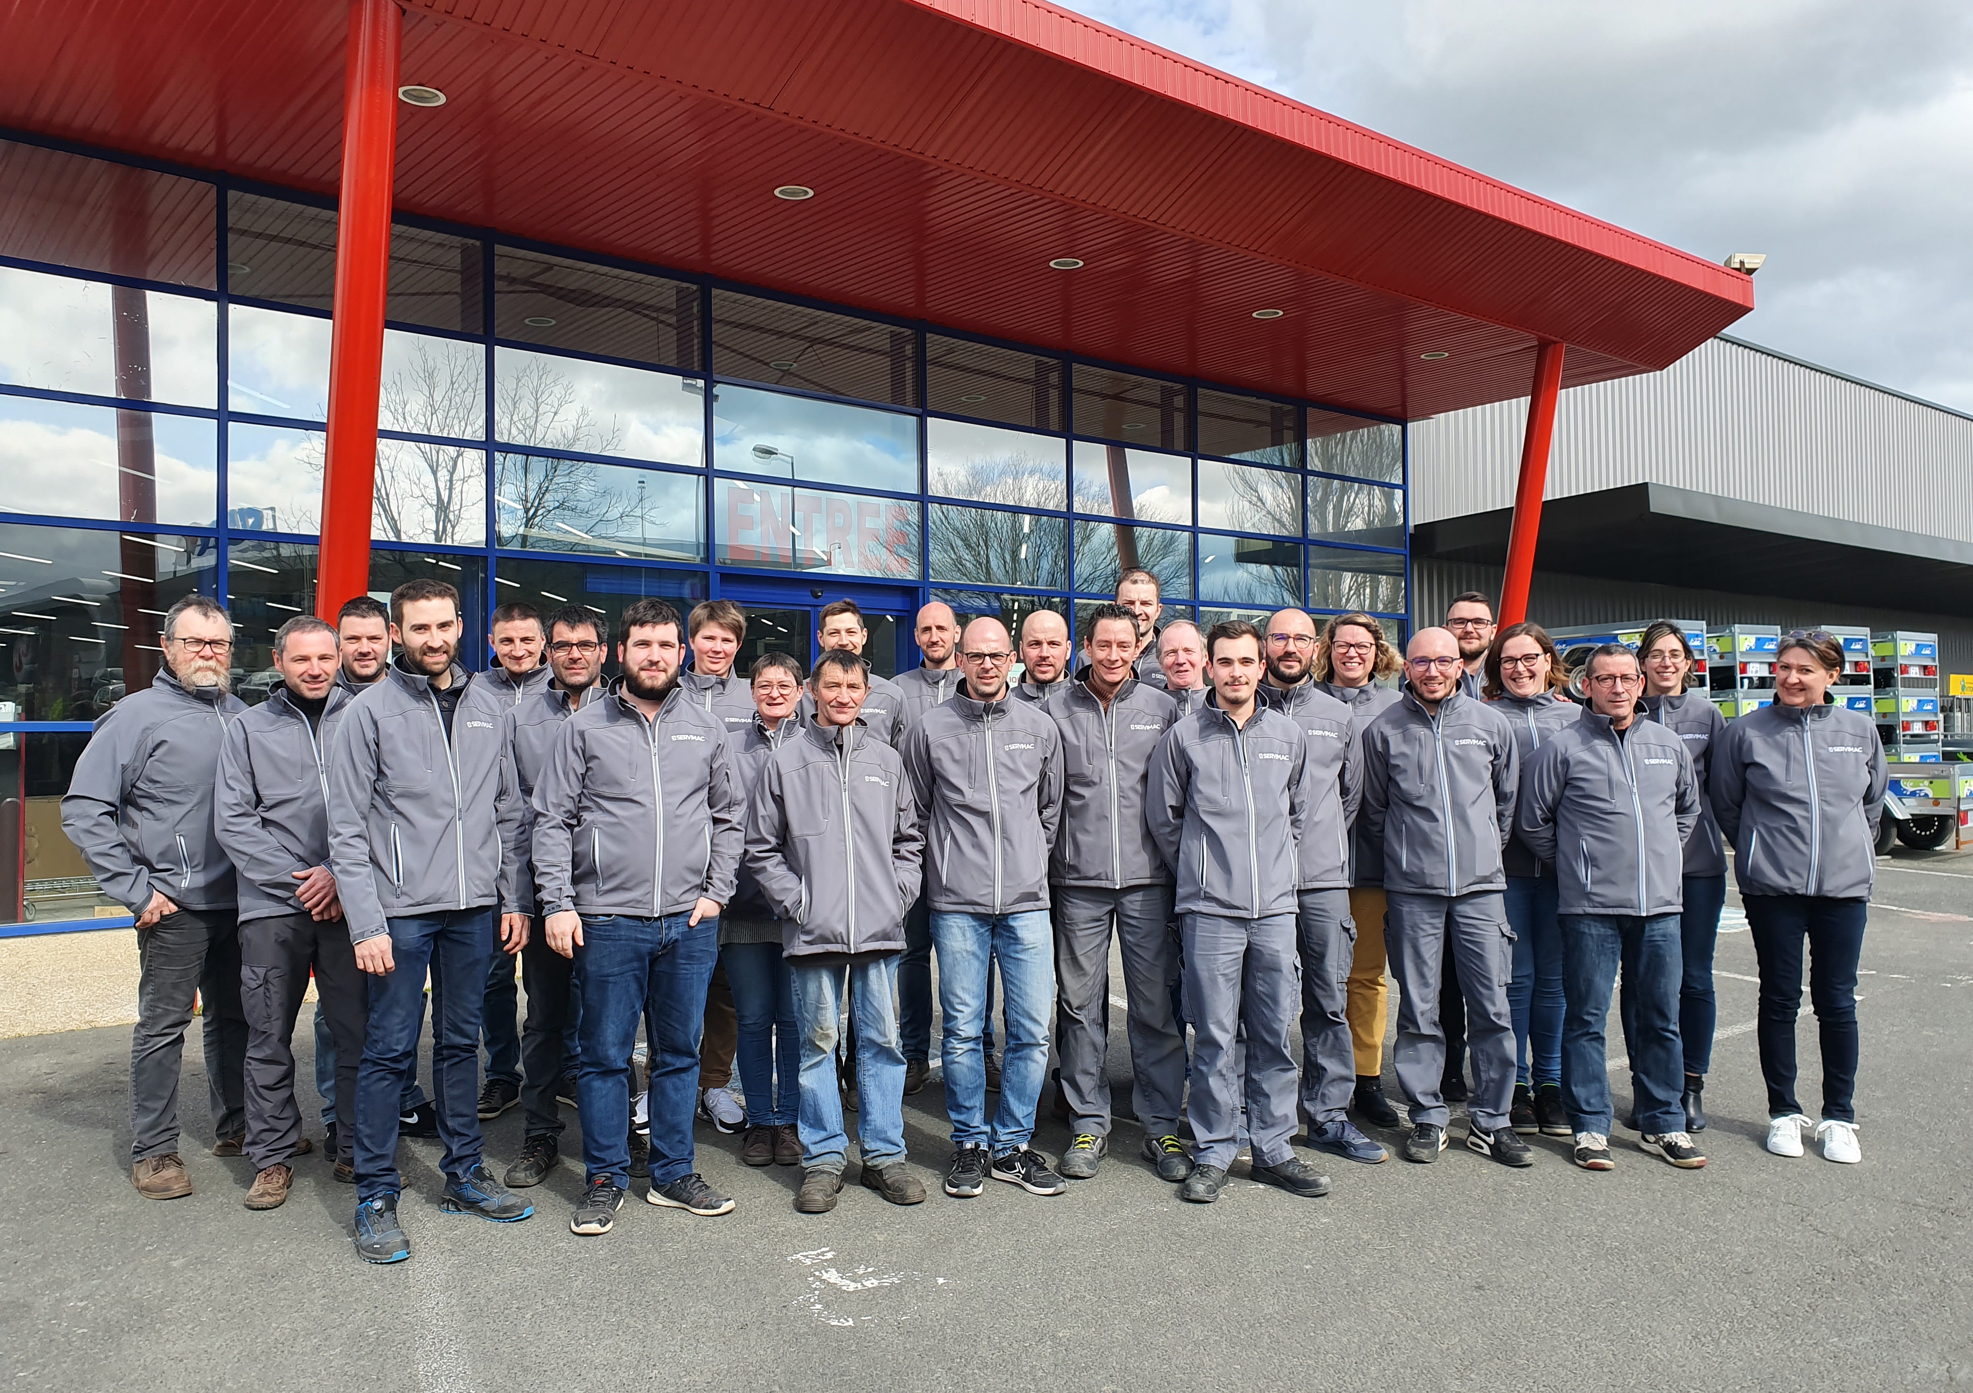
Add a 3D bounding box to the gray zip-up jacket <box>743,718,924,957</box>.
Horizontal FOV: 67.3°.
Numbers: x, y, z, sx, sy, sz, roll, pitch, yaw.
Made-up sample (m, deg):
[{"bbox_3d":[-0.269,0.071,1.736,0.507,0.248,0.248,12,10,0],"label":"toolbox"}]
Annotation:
[{"bbox_3d":[-0.457,0.403,4.427,0.530,0.720,0.360,0,-1,-9],"label":"gray zip-up jacket"}]

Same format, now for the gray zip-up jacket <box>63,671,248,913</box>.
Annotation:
[{"bbox_3d":[-2.593,0.296,4.700,0.390,0.760,0.600,-2,-2,44],"label":"gray zip-up jacket"}]

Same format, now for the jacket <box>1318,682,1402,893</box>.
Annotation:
[{"bbox_3d":[1.280,0.304,5.180,0.500,0.710,0.300,-1,-1,12],"label":"jacket"}]

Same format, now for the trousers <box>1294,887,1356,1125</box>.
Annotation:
[{"bbox_3d":[1.006,0.953,4.829,0.410,0.860,0.300,-1,-1,7],"label":"trousers"}]

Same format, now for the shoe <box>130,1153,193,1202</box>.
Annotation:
[{"bbox_3d":[-2.536,1.466,4.585,0.298,0.115,0.112,-2,-2,42],"label":"shoe"}]

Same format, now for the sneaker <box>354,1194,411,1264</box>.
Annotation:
[{"bbox_3d":[-1.652,1.447,4.046,0.113,0.125,0.300,0,-2,-33],"label":"sneaker"}]

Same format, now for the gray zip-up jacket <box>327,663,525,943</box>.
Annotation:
[{"bbox_3d":[-1.569,0.296,4.150,0.480,0.750,0.290,1,-2,-38],"label":"gray zip-up jacket"}]

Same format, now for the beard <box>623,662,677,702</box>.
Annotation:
[{"bbox_3d":[-0.952,-0.041,4.190,0.152,0.112,0.110,0,-2,-14],"label":"beard"}]

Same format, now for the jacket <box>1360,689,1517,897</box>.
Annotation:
[{"bbox_3d":[1.462,0.311,4.790,0.480,0.660,0.290,-1,-2,12],"label":"jacket"}]

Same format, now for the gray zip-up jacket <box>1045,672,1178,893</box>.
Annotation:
[{"bbox_3d":[0.399,0.268,4.650,0.480,0.670,0.290,-1,-2,3],"label":"gray zip-up jacket"}]

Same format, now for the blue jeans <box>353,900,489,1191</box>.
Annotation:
[{"bbox_3d":[-1.605,0.959,4.229,0.410,0.900,0.340,0,-1,-18],"label":"blue jeans"}]

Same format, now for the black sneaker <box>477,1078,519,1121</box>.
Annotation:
[{"bbox_3d":[-1.799,1.496,5.567,0.108,0.110,0.295,-1,-2,13],"label":"black sneaker"}]

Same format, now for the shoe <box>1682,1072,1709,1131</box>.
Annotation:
[{"bbox_3d":[2.423,1.377,5.070,0.090,0.160,0.260,-1,-1,18],"label":"shoe"}]

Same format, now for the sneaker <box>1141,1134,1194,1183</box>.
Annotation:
[{"bbox_3d":[0.570,1.433,4.701,0.105,0.115,0.285,0,-2,-6],"label":"sneaker"}]

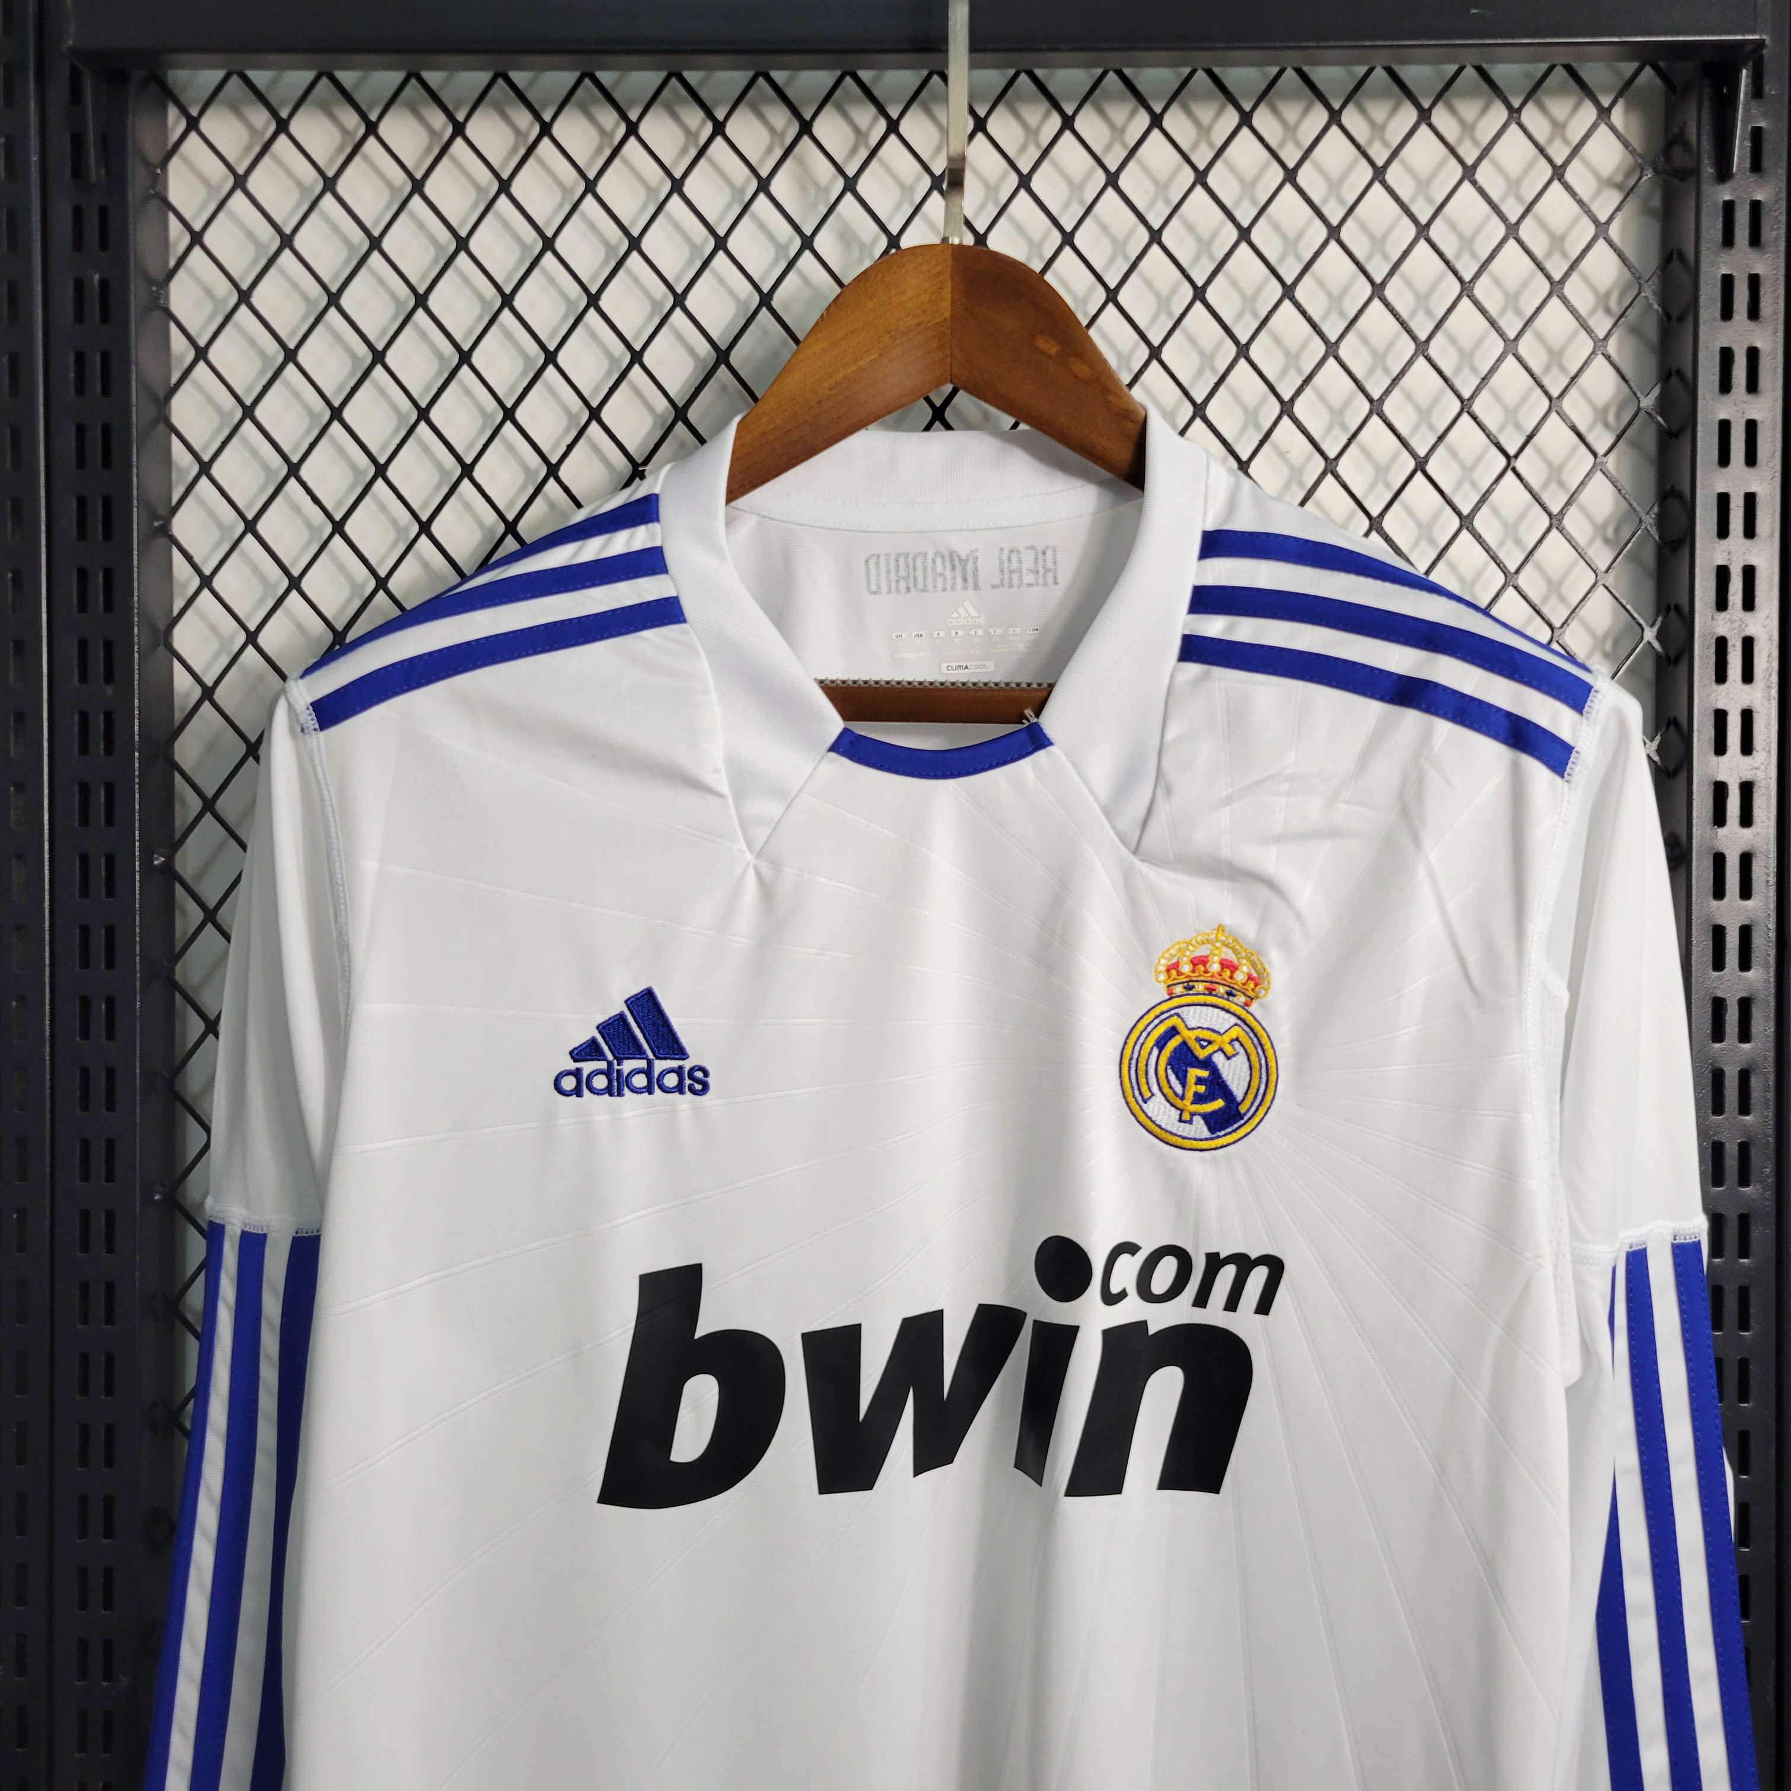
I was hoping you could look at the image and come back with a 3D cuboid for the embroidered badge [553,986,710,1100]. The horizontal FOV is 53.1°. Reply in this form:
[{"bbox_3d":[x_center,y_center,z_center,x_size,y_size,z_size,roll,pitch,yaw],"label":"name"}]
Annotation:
[{"bbox_3d":[-0.095,0.053,0.645,0.058,0.040,0.004,-1,-4,8],"label":"embroidered badge"}]

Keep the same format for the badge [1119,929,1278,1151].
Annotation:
[{"bbox_3d":[0.111,0.051,0.645,0.058,0.082,0.004,8,-5,-4],"label":"badge"}]

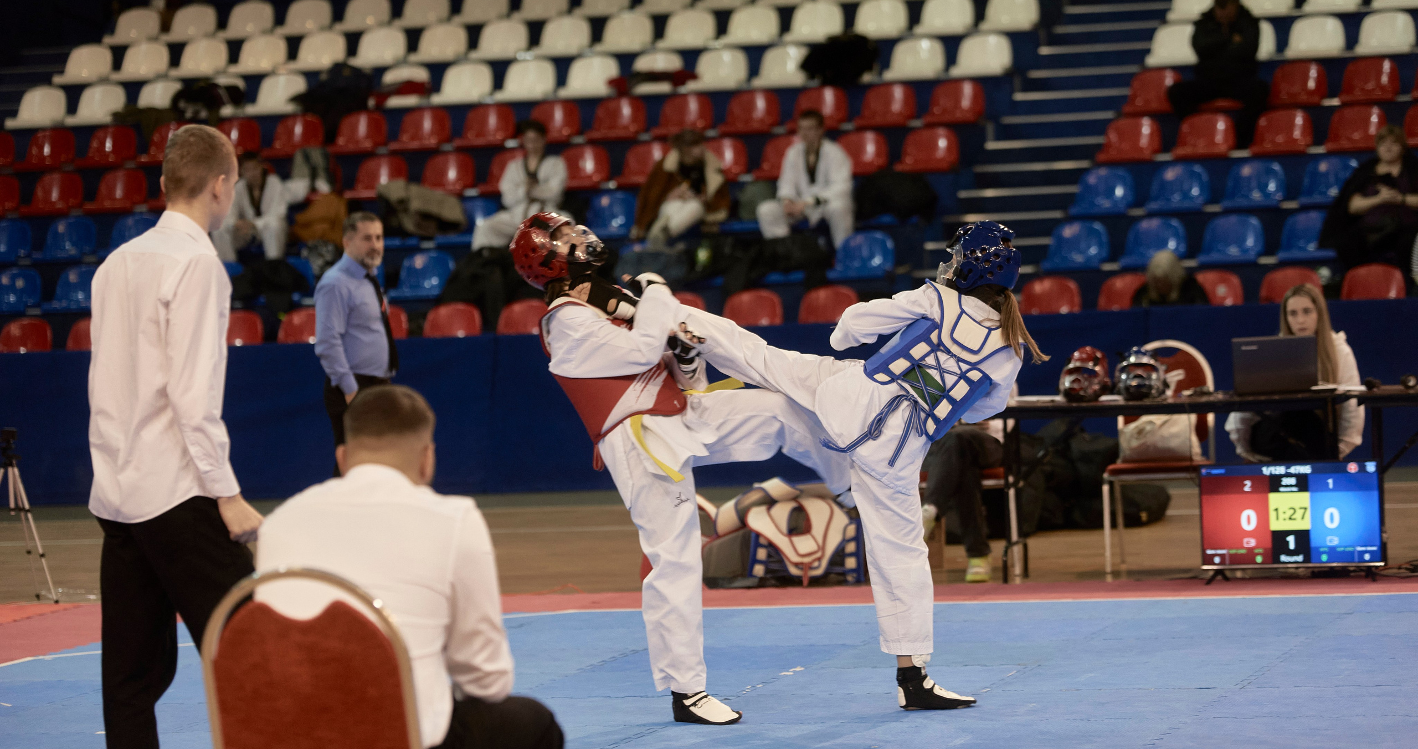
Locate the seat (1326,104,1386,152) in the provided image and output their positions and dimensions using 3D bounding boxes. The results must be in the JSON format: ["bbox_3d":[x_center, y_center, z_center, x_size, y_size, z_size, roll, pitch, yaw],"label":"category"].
[{"bbox_3d":[4.026,-1.517,29.457,0.365,0.295,0.350,-2,2,16],"label":"seat"}]

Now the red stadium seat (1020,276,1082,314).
[{"bbox_3d":[1.986,-0.420,27.944,0.400,0.300,0.360,-2,2,18],"label":"red stadium seat"}]

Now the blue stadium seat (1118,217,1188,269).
[{"bbox_3d":[2.845,-0.843,30.187,0.410,0.330,0.400,-2,2,16],"label":"blue stadium seat"}]

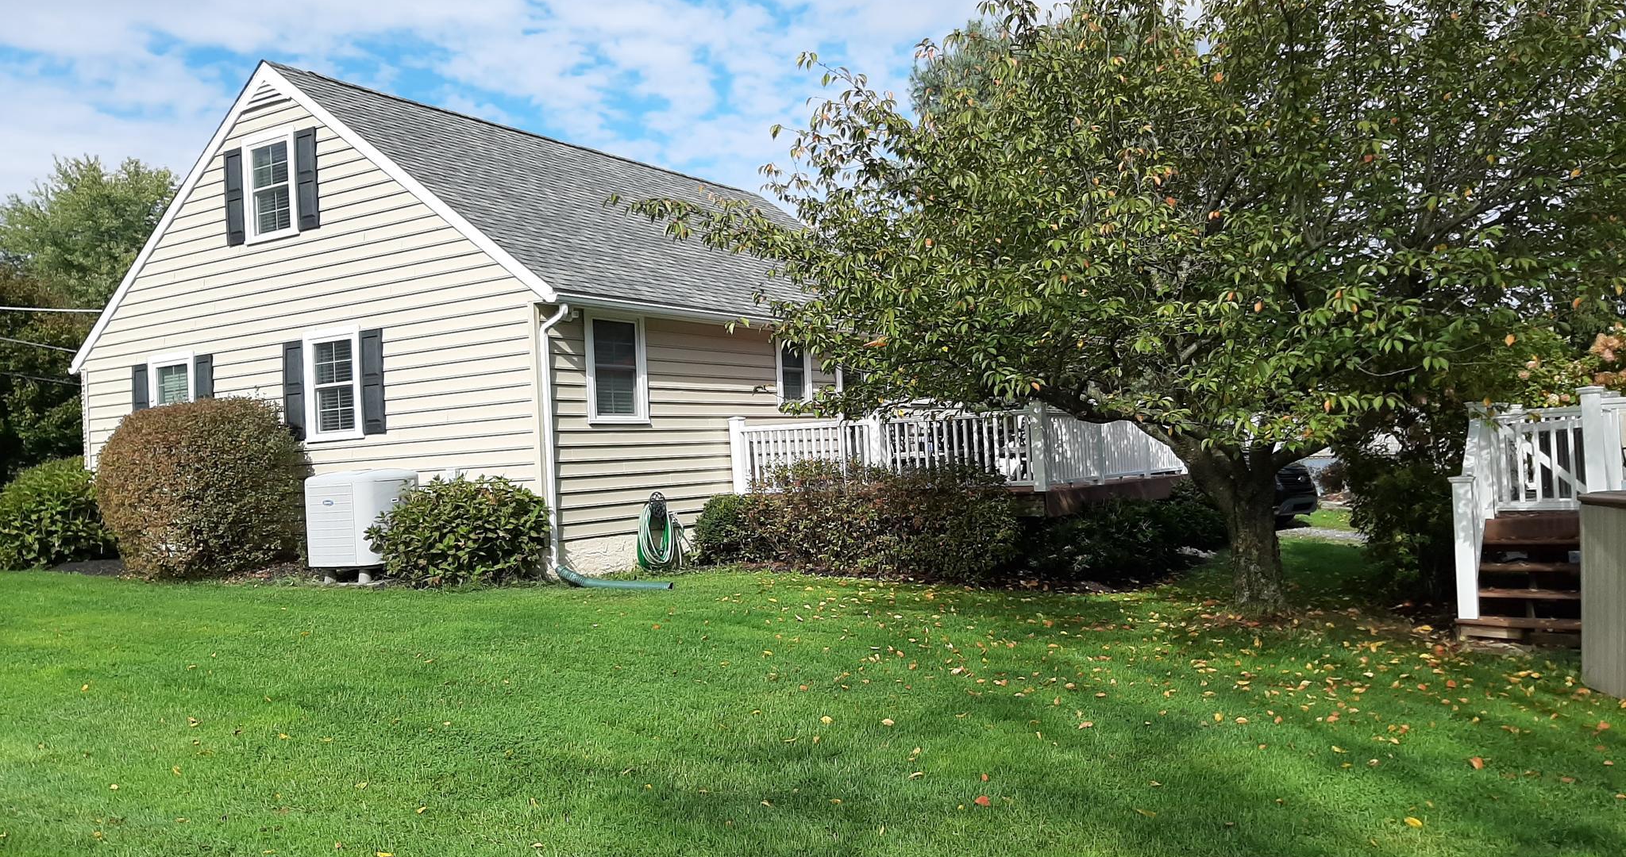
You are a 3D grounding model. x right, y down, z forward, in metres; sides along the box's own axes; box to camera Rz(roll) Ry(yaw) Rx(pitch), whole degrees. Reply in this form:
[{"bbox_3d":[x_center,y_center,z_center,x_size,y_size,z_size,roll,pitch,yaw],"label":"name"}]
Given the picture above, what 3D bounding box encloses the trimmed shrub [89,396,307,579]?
[{"bbox_3d":[-7.378,0.786,14.700,2.500,2.100,2.200,-4,-2,31],"label":"trimmed shrub"}]

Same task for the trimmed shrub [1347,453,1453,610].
[{"bbox_3d":[5.214,0.836,10.700,1.200,1.350,1.150,-4,-2,23],"label":"trimmed shrub"}]

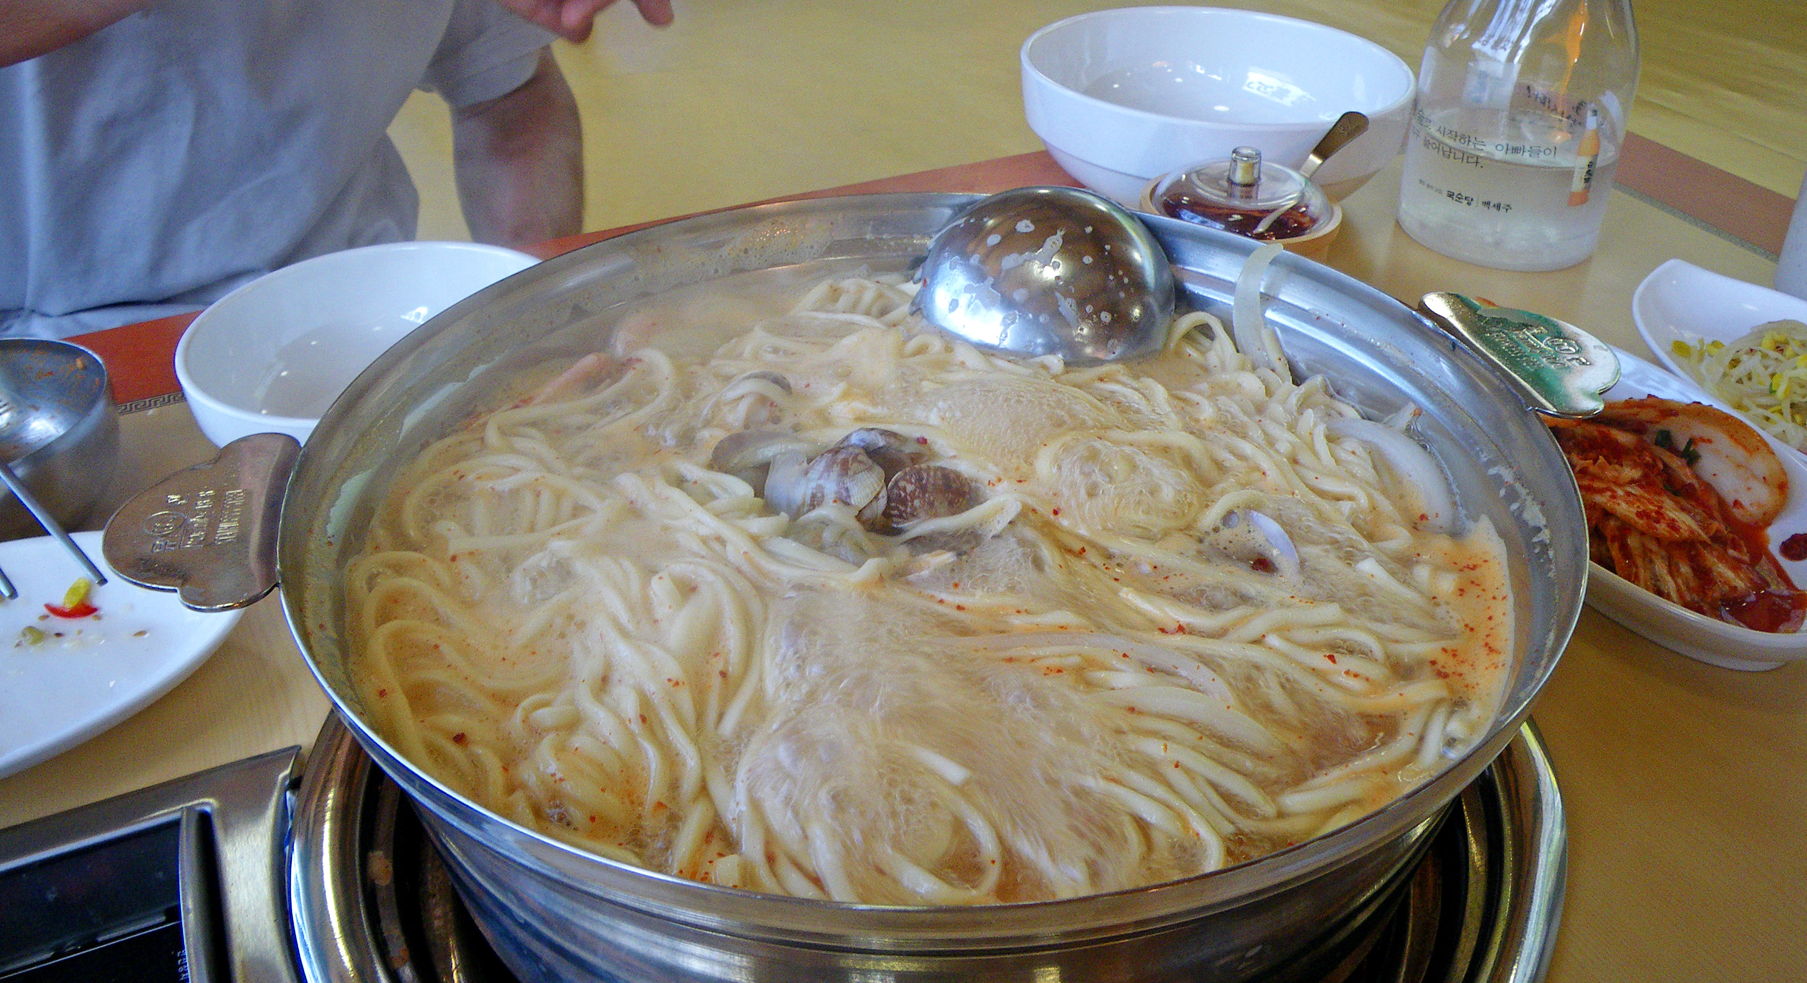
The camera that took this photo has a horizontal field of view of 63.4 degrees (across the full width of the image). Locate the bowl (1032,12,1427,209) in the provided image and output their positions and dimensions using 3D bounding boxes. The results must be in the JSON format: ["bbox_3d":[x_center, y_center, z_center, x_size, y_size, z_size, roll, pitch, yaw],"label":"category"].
[{"bbox_3d":[0.151,-0.178,0.734,0.190,0.076,0.190,0,33,0],"label":"bowl"}]

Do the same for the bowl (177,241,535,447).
[{"bbox_3d":[-0.183,-0.035,0.532,0.136,0.058,0.136,0,33,0],"label":"bowl"}]

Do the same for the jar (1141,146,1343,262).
[{"bbox_3d":[0.143,-0.109,0.625,0.086,0.081,0.086,0,33,0],"label":"jar"}]

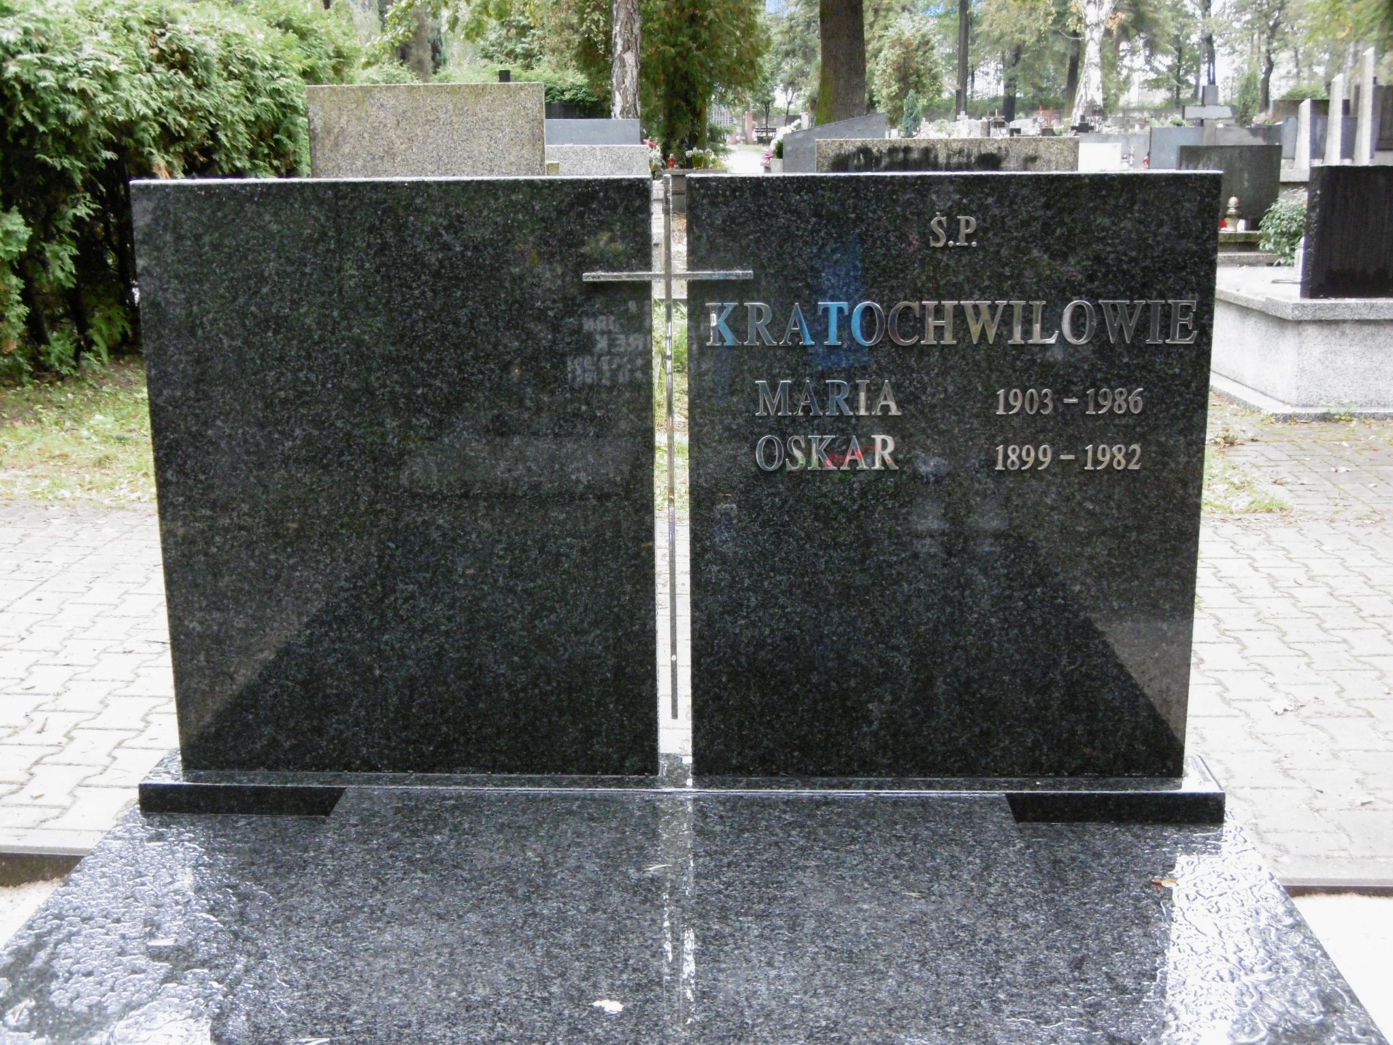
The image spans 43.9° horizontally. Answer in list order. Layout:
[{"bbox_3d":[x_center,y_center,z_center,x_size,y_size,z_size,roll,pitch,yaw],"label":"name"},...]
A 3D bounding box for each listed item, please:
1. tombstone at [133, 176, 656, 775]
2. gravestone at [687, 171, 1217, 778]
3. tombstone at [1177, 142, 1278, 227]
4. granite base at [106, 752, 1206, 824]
[{"bbox_3d":[-0.429,-0.056,2.585,0.740,0.897,0.060,0,14,2],"label":"tombstone"},{"bbox_3d":[0.363,-0.055,2.553,0.742,0.897,0.060,0,14,2],"label":"gravestone"},{"bbox_3d":[4.064,-2.552,13.203,0.780,0.660,0.100,0,14,2],"label":"tombstone"},{"bbox_3d":[-0.029,0.405,2.673,1.630,0.046,0.150,0,14,2],"label":"granite base"}]

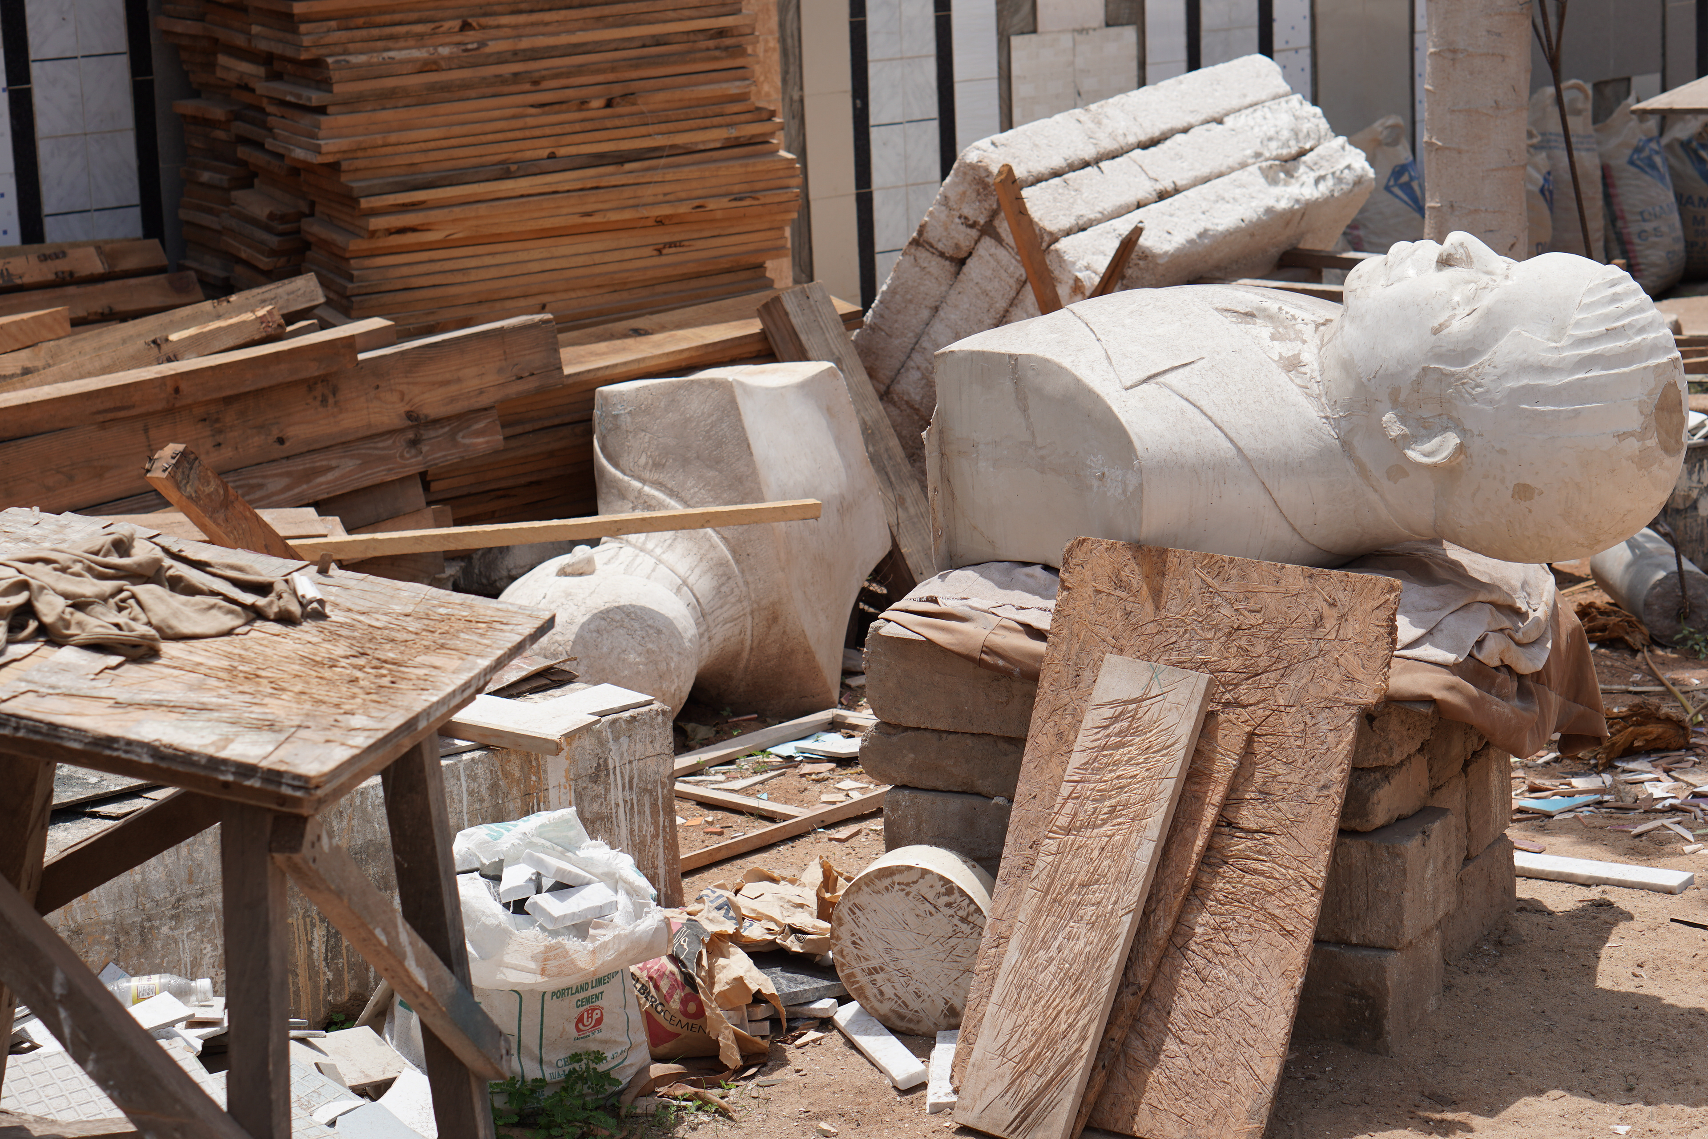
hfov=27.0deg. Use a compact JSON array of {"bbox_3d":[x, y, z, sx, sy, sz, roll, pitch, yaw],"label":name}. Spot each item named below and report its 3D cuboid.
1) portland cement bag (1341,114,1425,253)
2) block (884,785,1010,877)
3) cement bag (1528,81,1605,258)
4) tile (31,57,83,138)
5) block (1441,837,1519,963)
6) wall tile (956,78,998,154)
[{"bbox_3d":[1.957,-1.292,12.965,0.380,0.750,0.260,-10,14,-31],"label":"portland cement bag"},{"bbox_3d":[0.271,0.411,5.653,0.400,0.152,0.200,5,14,30],"label":"block"},{"bbox_3d":[2.735,-1.479,13.621,0.360,0.780,0.260,-10,14,-31],"label":"cement bag"},{"bbox_3d":[-2.166,-1.282,9.686,0.147,0.209,0.010,-12,15,-40],"label":"tile"},{"bbox_3d":[0.813,0.500,5.648,0.405,0.155,0.260,5,14,30],"label":"block"},{"bbox_3d":[0.414,-1.473,11.936,0.205,0.332,0.010,-12,15,-40],"label":"wall tile"}]

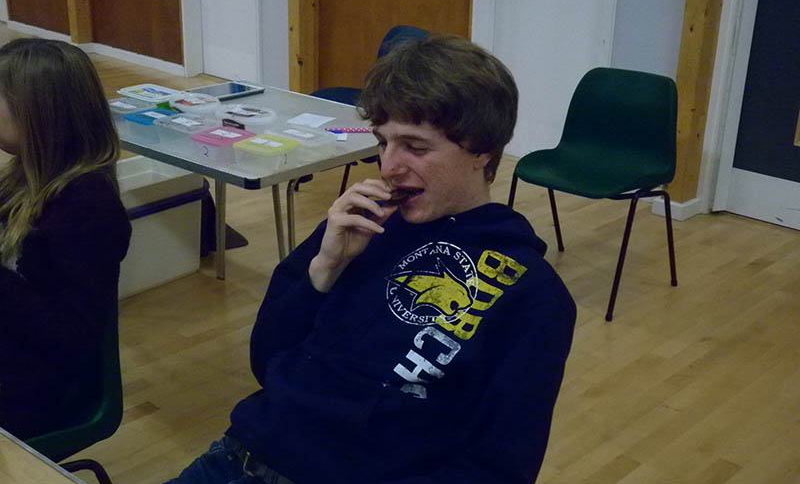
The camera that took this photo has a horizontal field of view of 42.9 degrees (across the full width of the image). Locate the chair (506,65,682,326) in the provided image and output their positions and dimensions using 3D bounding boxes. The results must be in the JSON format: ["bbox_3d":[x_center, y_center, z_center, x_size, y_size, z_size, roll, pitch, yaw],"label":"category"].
[{"bbox_3d":[0.688,-0.203,3.646,0.520,0.770,0.510,19,27,38],"label":"chair"}]

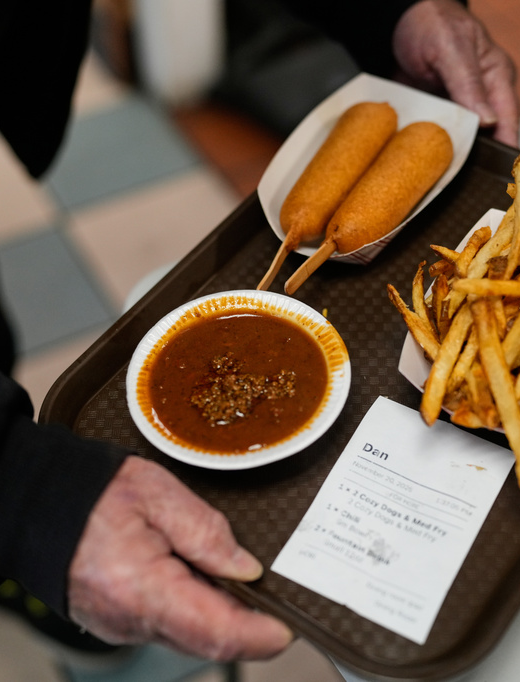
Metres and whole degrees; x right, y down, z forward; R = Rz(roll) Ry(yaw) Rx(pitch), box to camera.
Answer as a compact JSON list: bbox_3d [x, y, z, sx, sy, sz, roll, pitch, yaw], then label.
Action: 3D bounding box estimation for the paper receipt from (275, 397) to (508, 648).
[{"bbox_3d":[0.071,0.085,0.507,0.080,0.006,0.119,23,56,20],"label":"paper receipt"}]

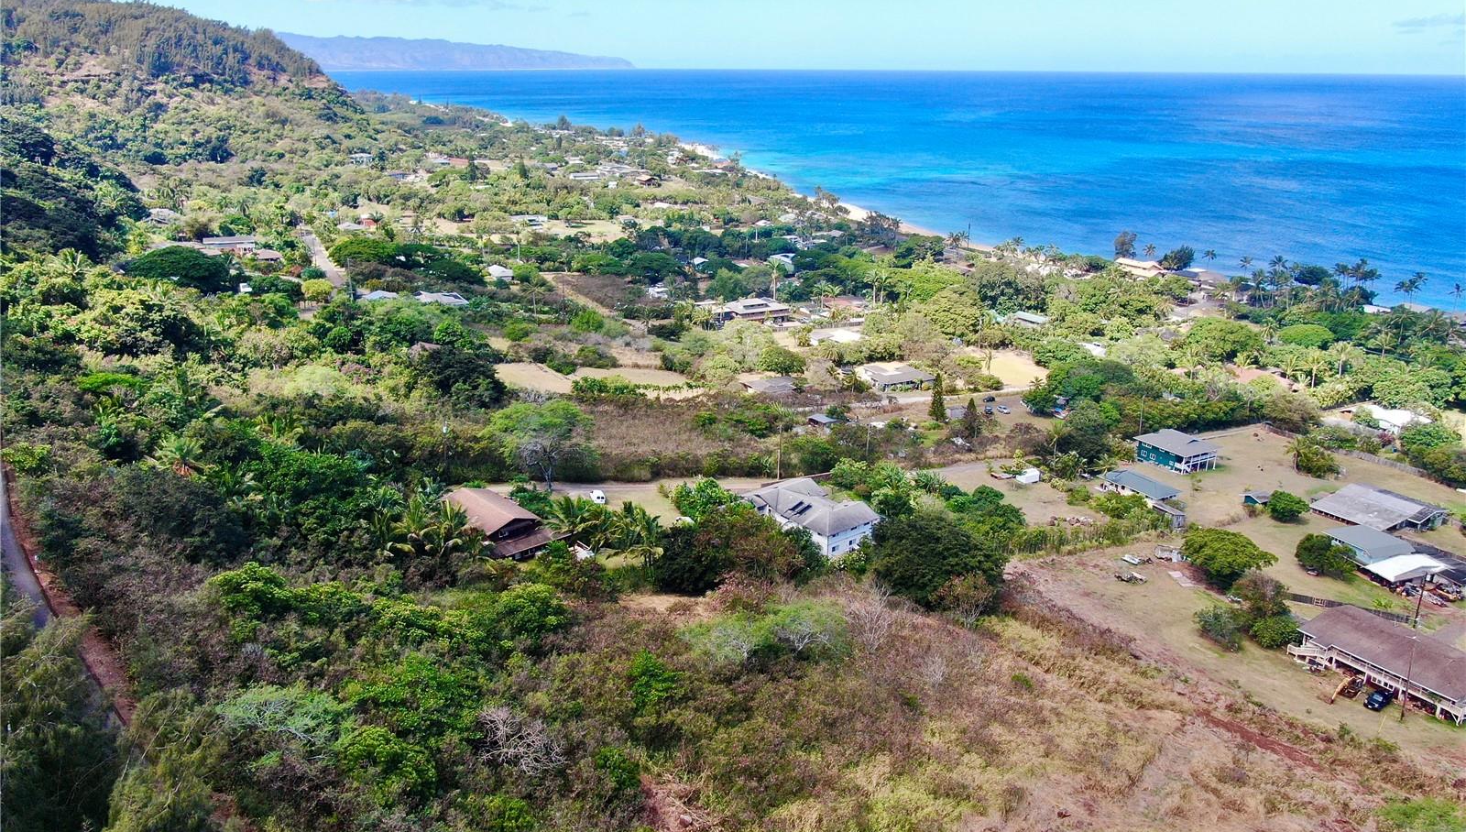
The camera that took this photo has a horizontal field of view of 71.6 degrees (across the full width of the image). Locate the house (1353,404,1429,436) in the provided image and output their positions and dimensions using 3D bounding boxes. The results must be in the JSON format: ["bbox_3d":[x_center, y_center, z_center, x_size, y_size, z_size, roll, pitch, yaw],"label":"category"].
[{"bbox_3d":[181.400,0.710,280.590,13.120,4.200,14.520,-8,20,-22],"label":"house"}]

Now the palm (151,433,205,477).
[{"bbox_3d":[-93.700,6.690,172.000,8.600,6.200,8.600,0,19,0],"label":"palm"}]

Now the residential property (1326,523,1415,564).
[{"bbox_3d":[118.720,24.000,191.120,10.300,4.200,11.510,-10,21,-26],"label":"residential property"}]

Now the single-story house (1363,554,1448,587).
[{"bbox_3d":[117.930,27.190,179.870,13.030,3.500,7.180,-10,21,-26],"label":"single-story house"}]

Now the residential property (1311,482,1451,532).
[{"bbox_3d":[131.670,19.400,209.420,20.700,4.100,16.580,-12,23,-32],"label":"residential property"}]

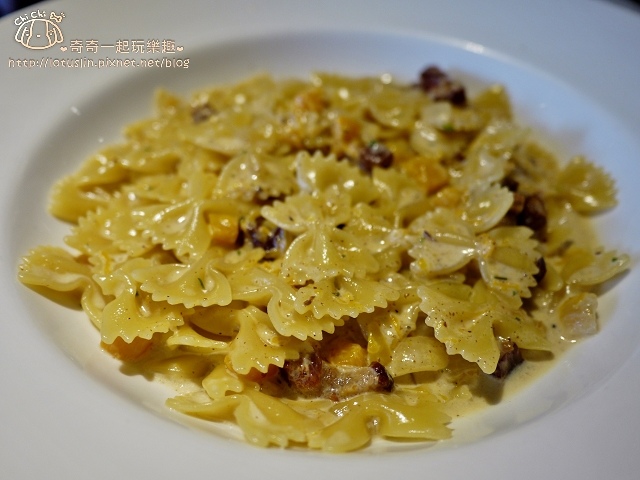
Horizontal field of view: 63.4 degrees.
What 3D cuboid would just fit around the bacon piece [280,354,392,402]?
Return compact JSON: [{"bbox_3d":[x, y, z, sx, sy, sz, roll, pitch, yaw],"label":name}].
[{"bbox_3d":[0.005,0.037,0.141,0.029,0.008,0.010,1,44,1],"label":"bacon piece"}]

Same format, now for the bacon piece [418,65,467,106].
[{"bbox_3d":[0.054,-0.068,0.228,0.021,0.009,0.011,38,53,5],"label":"bacon piece"}]

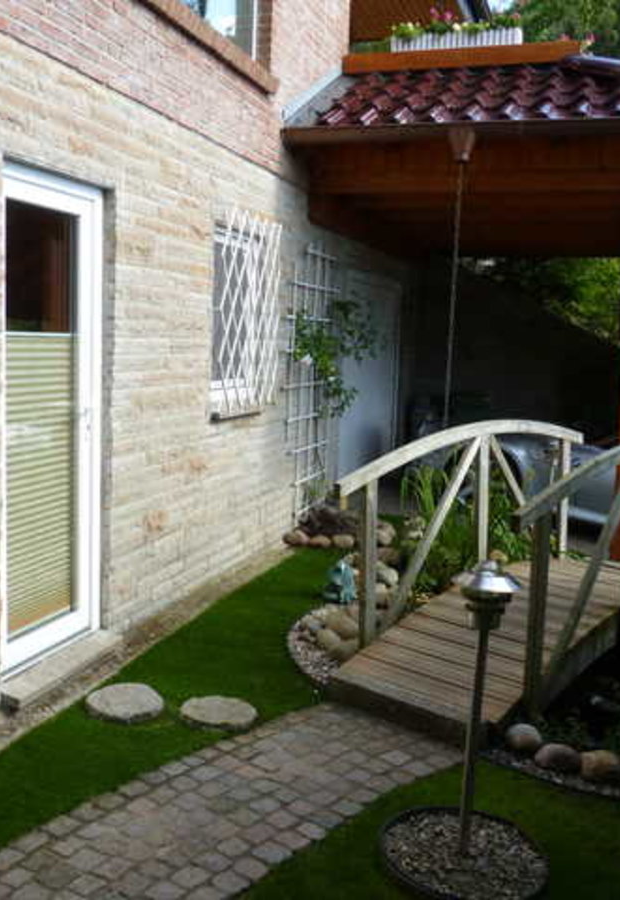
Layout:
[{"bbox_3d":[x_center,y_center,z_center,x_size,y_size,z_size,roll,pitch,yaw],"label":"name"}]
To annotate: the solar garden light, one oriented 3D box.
[{"bbox_3d":[0.520,0.807,2.678,0.200,0.939,0.200,5,8,18],"label":"solar garden light"}]

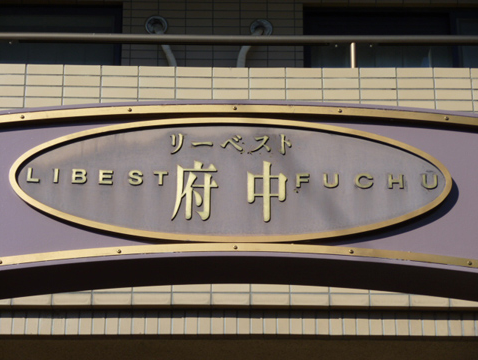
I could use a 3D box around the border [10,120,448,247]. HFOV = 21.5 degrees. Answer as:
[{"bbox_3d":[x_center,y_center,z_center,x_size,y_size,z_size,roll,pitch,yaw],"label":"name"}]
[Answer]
[{"bbox_3d":[-0.022,0.002,3.520,1.220,0.375,0.035,1,-22,-1],"label":"border"}]

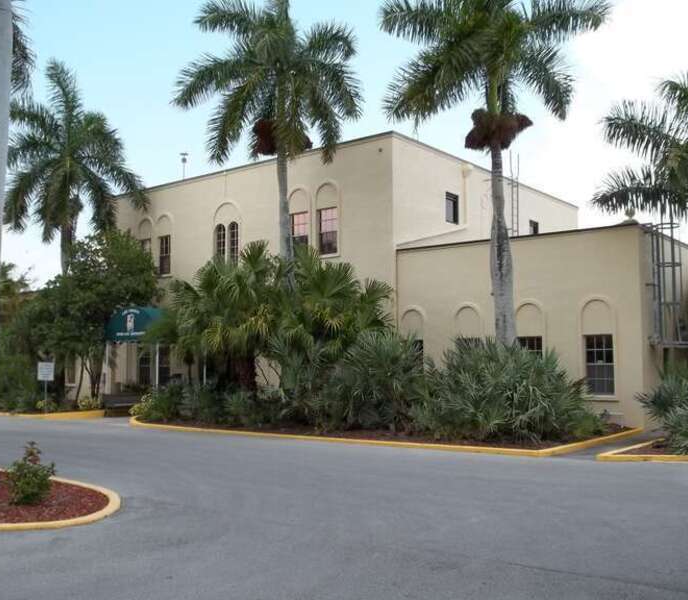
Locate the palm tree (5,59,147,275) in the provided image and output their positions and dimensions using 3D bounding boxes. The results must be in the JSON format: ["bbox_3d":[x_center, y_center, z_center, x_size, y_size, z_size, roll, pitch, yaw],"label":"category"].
[{"bbox_3d":[-10.405,-2.684,28.941,5.701,13.290,5.701,0,-4,0],"label":"palm tree"}]

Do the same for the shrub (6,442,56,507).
[{"bbox_3d":[-3.517,1.929,8.620,0.541,0.618,0.541,0,-4,0],"label":"shrub"}]

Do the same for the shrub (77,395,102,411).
[{"bbox_3d":[-7.763,3.113,23.280,0.778,0.424,0.661,0,-4,0],"label":"shrub"}]

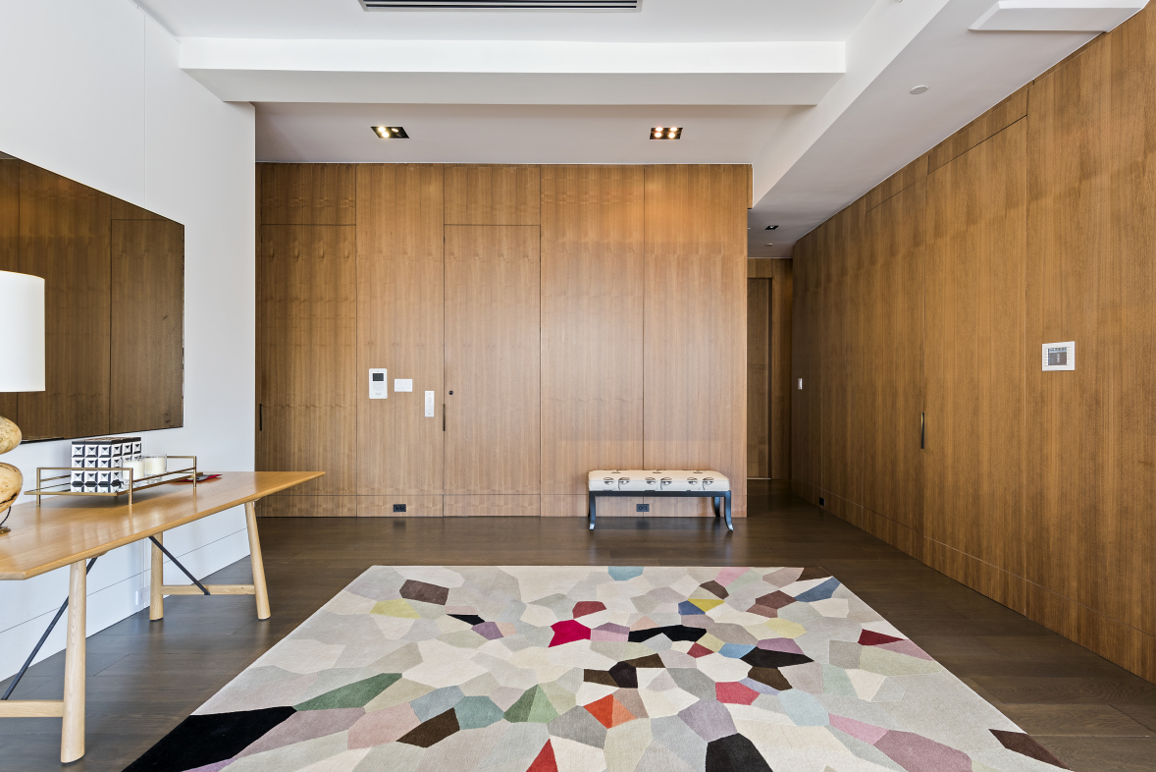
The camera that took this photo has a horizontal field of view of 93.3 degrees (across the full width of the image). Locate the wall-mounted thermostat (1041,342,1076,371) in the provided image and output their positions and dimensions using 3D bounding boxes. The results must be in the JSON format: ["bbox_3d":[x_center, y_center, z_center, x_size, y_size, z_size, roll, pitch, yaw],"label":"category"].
[{"bbox_3d":[2.322,-0.142,2.644,0.016,0.137,0.180,0,0,1],"label":"wall-mounted thermostat"}]

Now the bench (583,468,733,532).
[{"bbox_3d":[0.697,0.985,4.775,1.205,0.445,0.450,0,0,1],"label":"bench"}]

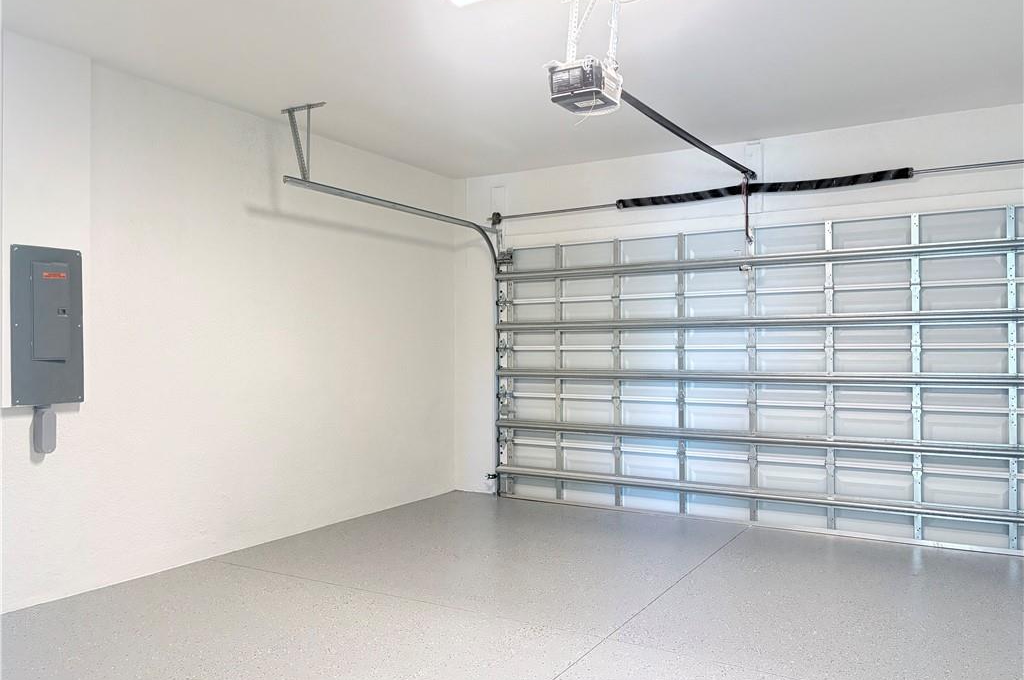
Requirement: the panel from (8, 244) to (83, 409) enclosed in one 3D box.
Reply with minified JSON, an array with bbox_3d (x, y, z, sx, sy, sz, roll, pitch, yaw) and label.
[{"bbox_3d":[-2.720,-0.082,4.489,0.069,0.910,0.407,-1,-1,31],"label":"panel"}]

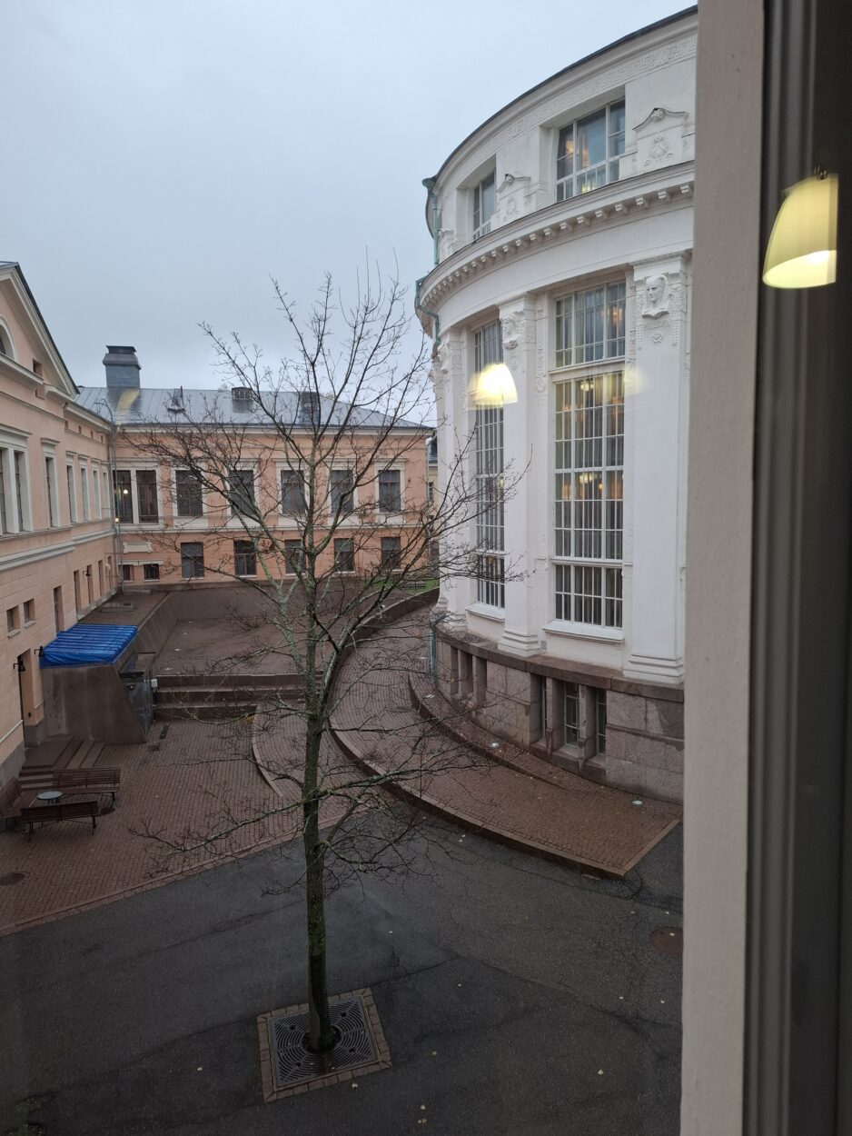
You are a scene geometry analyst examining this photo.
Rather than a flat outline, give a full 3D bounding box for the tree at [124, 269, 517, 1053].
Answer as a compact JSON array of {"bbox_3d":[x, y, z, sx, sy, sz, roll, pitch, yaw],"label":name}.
[{"bbox_3d":[-1.375,1.456,10.553,5.400,11.070,5.200,-2,6,-9],"label":"tree"}]

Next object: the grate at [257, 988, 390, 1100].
[{"bbox_3d":[-1.553,6.993,11.159,1.750,0.060,1.750,-3,6,-15],"label":"grate"}]

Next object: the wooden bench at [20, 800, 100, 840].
[{"bbox_3d":[-8.723,5.987,18.146,1.700,0.840,0.620,-2,6,-12],"label":"wooden bench"}]

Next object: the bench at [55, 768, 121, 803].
[{"bbox_3d":[-8.936,5.825,19.822,1.700,0.840,0.620,-2,6,-10],"label":"bench"}]

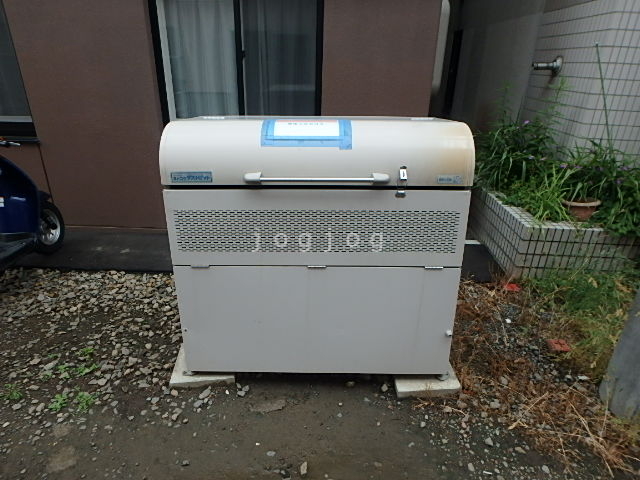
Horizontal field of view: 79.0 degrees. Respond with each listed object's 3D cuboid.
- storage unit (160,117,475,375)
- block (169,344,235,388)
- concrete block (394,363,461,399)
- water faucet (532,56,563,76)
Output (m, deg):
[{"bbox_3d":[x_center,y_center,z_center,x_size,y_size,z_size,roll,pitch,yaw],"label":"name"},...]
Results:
[{"bbox_3d":[0.004,-0.001,1.905,1.235,1.150,0.630,1,19,1],"label":"storage unit"},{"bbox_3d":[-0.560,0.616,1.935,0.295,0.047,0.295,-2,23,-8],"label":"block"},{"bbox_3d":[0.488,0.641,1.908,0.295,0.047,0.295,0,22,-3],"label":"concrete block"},{"bbox_3d":[1.821,-1.412,3.145,0.200,0.135,0.135,3,22,3],"label":"water faucet"}]

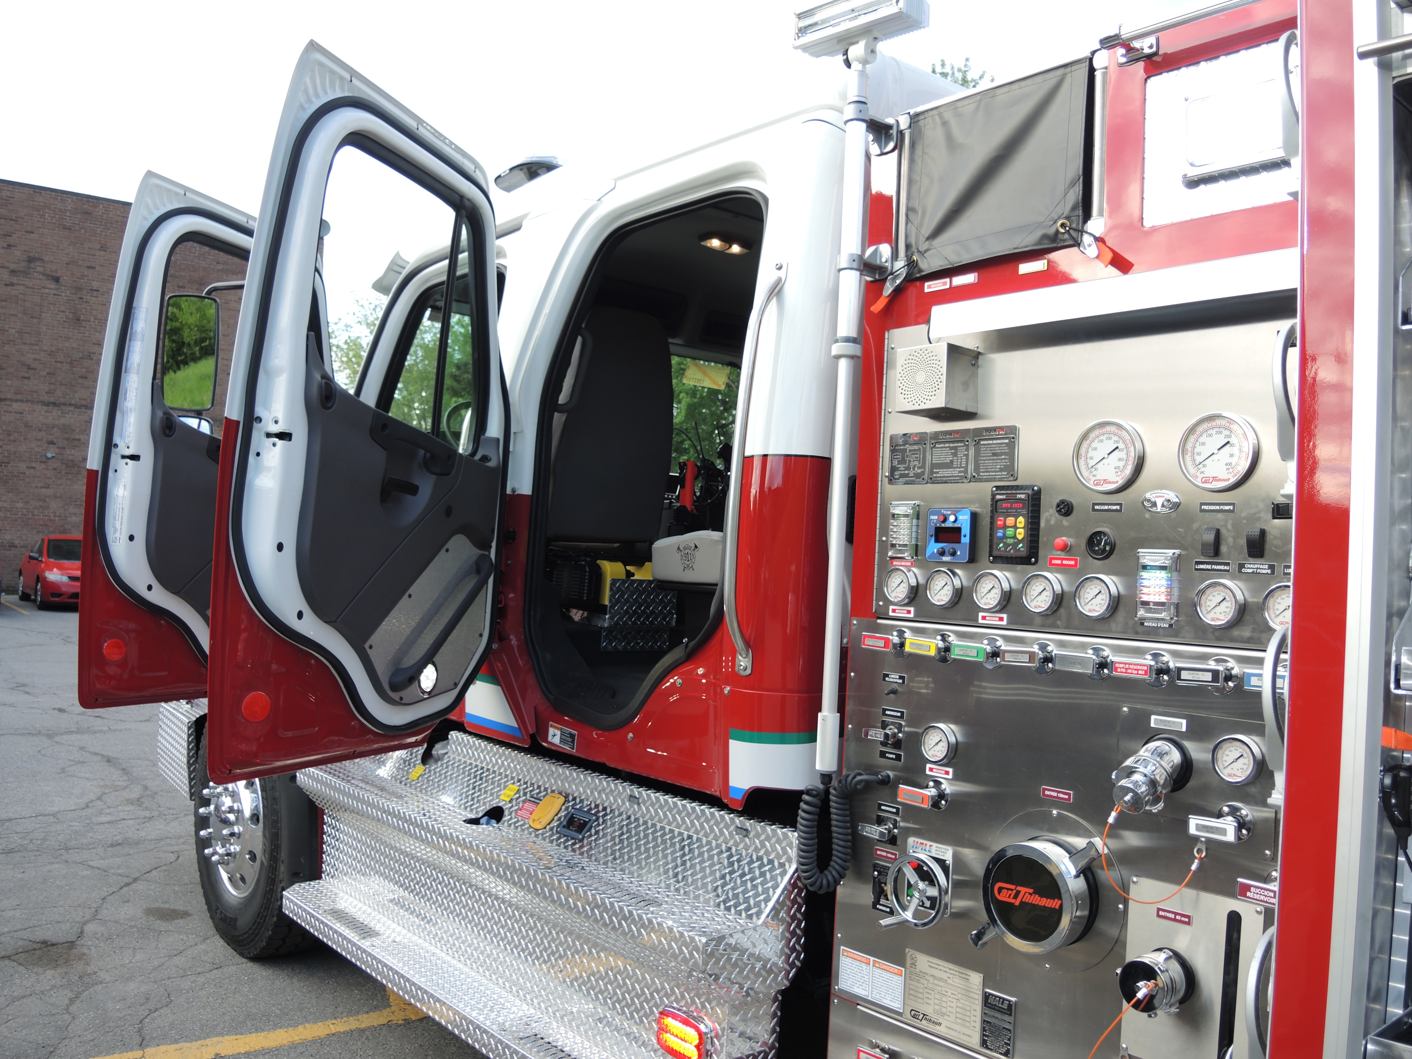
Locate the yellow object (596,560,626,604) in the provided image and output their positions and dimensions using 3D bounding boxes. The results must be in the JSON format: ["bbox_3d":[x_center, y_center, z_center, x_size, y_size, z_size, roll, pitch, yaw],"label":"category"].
[{"bbox_3d":[-0.304,0.174,3.720,0.100,0.140,0.130,5,-3,-41],"label":"yellow object"}]

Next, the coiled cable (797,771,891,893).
[{"bbox_3d":[0.246,0.538,2.030,0.100,0.205,0.145,5,-3,-41],"label":"coiled cable"}]

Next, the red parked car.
[{"bbox_3d":[-12.629,0.844,23.000,1.760,1.410,4.450,4,-2,-37],"label":"red parked car"}]

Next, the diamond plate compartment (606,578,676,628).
[{"bbox_3d":[-0.258,0.236,3.655,0.272,0.147,0.200,5,-3,-41],"label":"diamond plate compartment"}]

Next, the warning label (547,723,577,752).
[{"bbox_3d":[-0.392,0.567,3.120,0.003,0.055,0.135,5,1,-41],"label":"warning label"}]

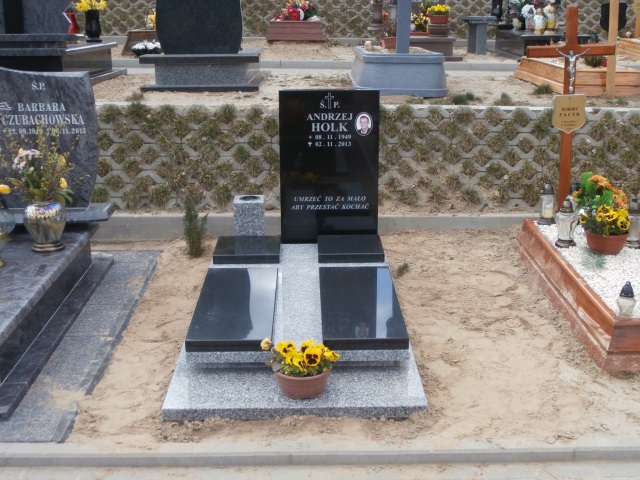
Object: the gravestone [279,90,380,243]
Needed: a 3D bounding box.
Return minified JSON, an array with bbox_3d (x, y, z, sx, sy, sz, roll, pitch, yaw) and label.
[{"bbox_3d":[0.052,-0.395,4.693,0.525,0.830,0.080,-1,17,-1],"label":"gravestone"}]

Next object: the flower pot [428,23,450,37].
[{"bbox_3d":[1.319,-2.314,9.593,0.237,0.131,0.236,0,17,0],"label":"flower pot"}]

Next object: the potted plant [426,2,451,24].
[{"bbox_3d":[1.304,-2.482,9.543,0.266,0.217,0.240,-1,17,-1],"label":"potted plant"}]

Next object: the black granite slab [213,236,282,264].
[{"bbox_3d":[-0.379,0.050,4.596,0.341,0.047,0.332,-1,17,-1],"label":"black granite slab"}]

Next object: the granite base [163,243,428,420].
[{"bbox_3d":[-0.108,0.314,4.140,1.000,0.210,1.860,-1,17,-1],"label":"granite base"}]

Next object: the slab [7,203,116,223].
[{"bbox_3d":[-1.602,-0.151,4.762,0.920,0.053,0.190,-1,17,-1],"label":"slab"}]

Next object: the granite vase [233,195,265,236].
[{"bbox_3d":[-0.389,-0.118,4.825,0.164,0.228,0.170,-1,17,-1],"label":"granite vase"}]

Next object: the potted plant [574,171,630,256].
[{"bbox_3d":[1.511,-0.149,4.671,0.310,0.430,0.290,-1,17,-1],"label":"potted plant"}]

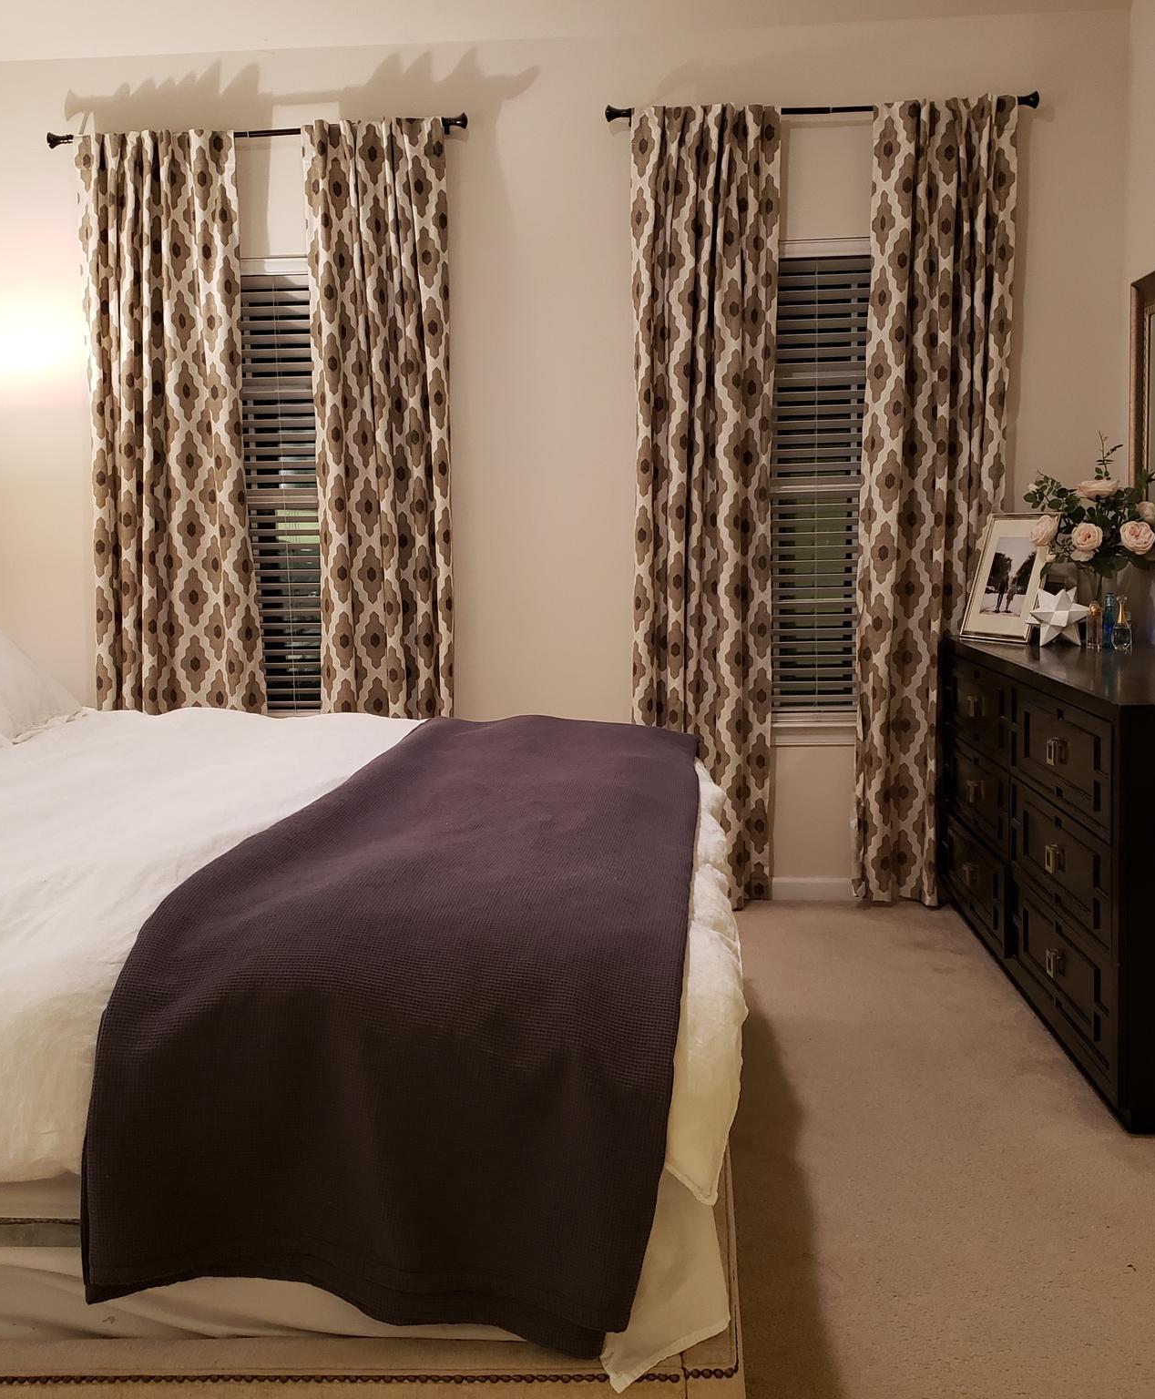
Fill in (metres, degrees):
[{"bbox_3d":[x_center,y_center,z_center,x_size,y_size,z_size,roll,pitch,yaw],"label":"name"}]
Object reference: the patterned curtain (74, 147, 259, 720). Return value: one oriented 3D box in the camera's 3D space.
[{"bbox_3d":[-1.253,-0.515,4.371,0.537,2.408,0.125,-1,7,4],"label":"patterned curtain"}]

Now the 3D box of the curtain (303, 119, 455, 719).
[{"bbox_3d":[-0.587,-0.527,4.326,0.457,2.408,0.125,-1,7,4],"label":"curtain"}]

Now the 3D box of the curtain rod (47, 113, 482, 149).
[{"bbox_3d":[-0.966,-1.702,4.202,1.291,0.060,0.085,-1,7,4],"label":"curtain rod"}]

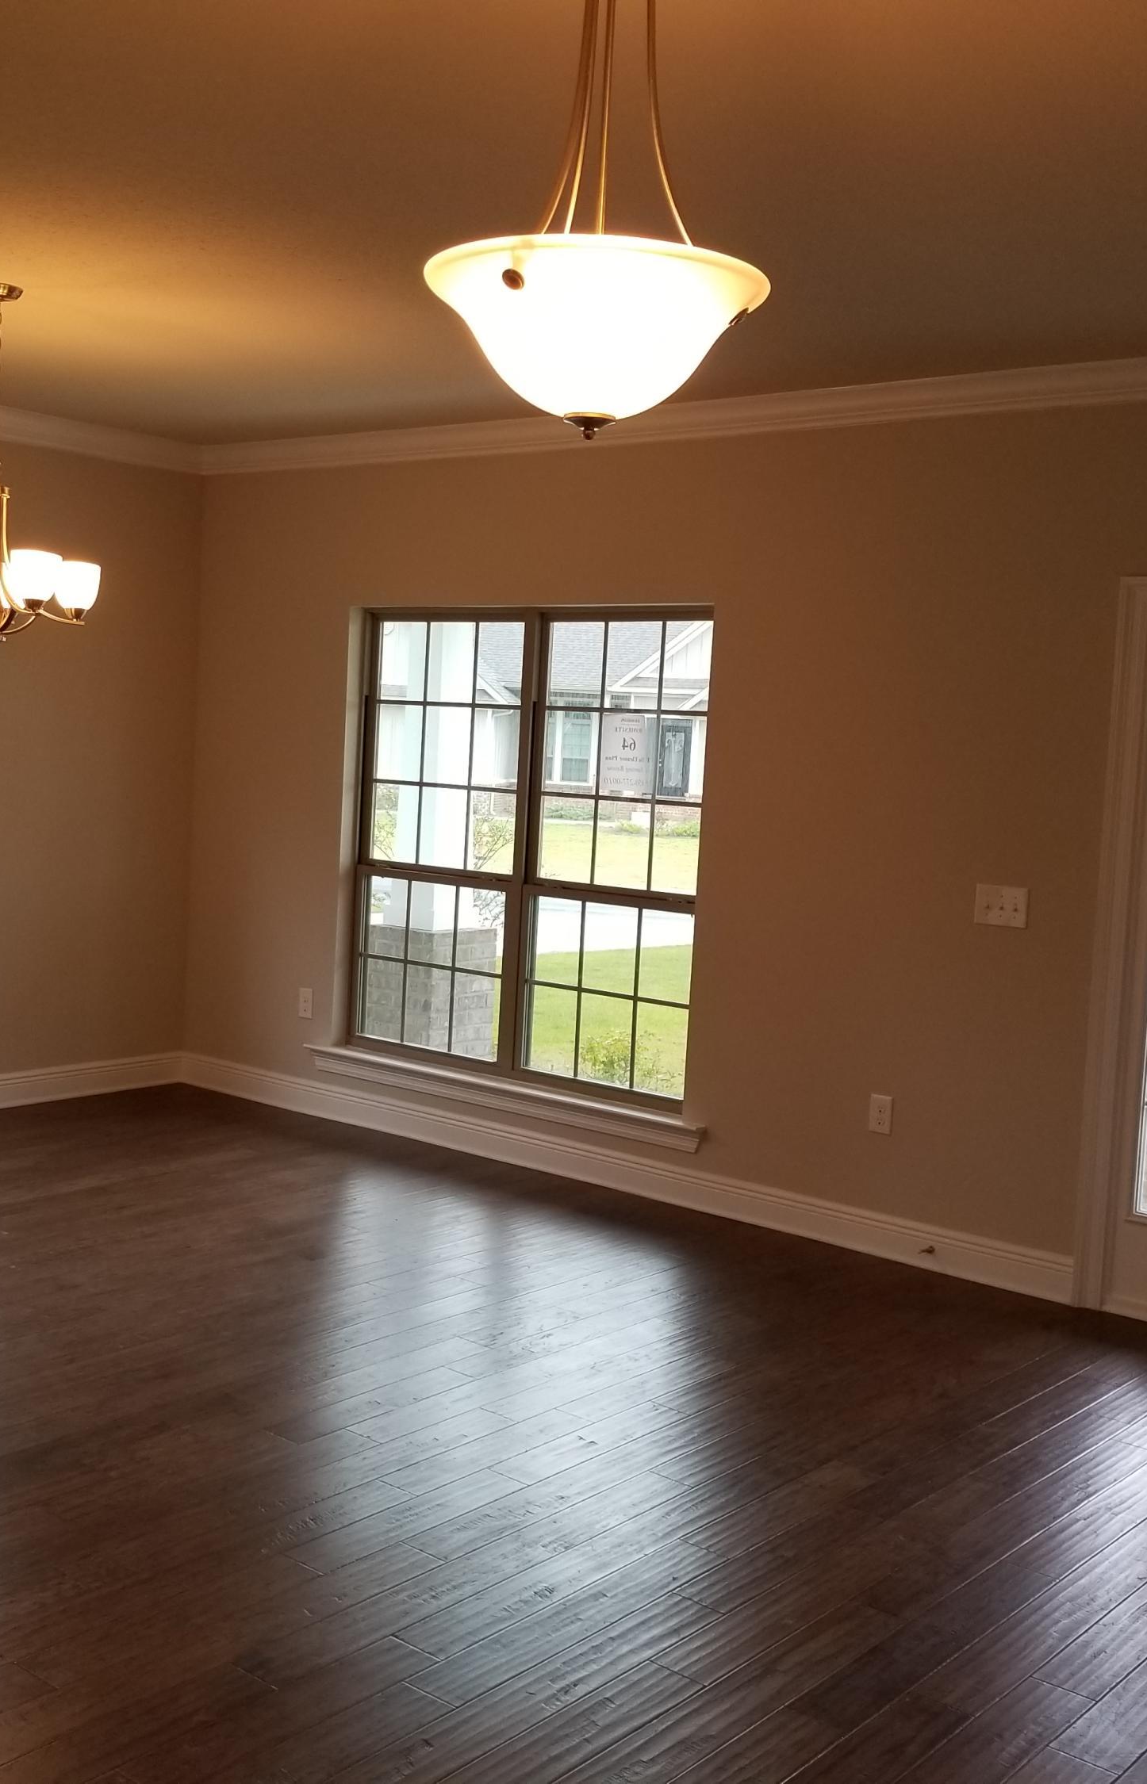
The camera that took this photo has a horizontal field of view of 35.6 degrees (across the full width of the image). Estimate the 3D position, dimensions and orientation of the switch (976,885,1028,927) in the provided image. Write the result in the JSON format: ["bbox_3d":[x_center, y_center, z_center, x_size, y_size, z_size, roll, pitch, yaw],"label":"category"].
[{"bbox_3d":[1.302,0.044,5.445,0.165,0.117,0.014,7,6,39],"label":"switch"}]

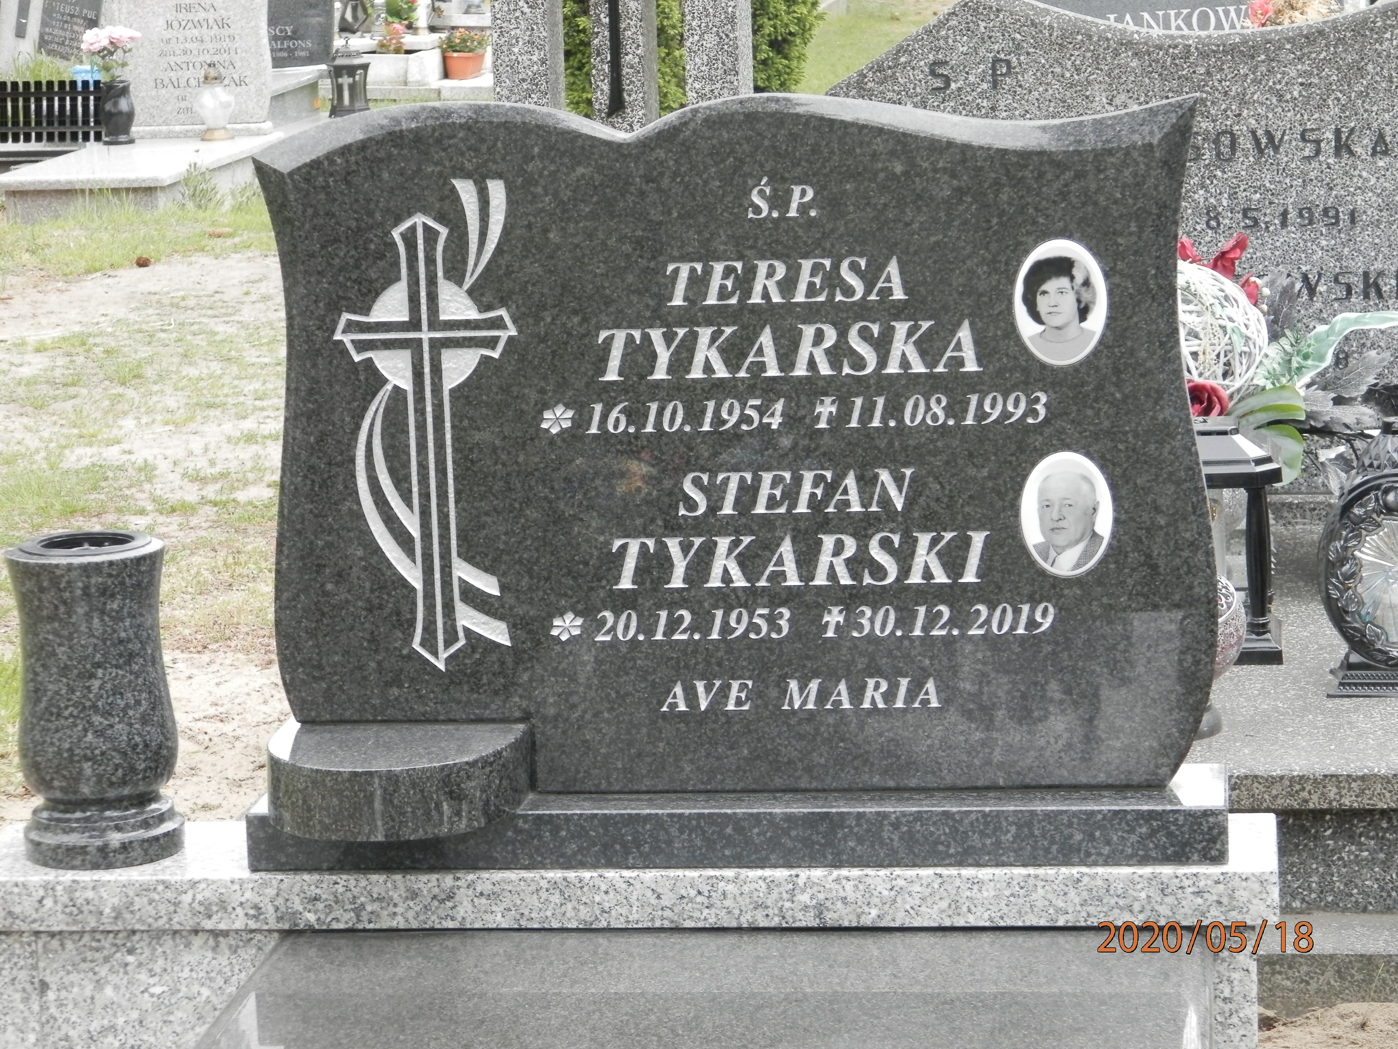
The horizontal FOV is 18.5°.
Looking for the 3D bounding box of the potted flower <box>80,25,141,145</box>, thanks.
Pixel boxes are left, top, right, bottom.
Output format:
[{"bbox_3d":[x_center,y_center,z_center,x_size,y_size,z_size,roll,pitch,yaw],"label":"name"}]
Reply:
[{"bbox_3d":[-2.130,-1.592,15.500,0.210,0.425,0.190,-1,11,7],"label":"potted flower"}]

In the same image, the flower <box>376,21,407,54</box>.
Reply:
[{"bbox_3d":[-1.478,-2.325,20.500,0.150,0.170,0.150,-1,11,7],"label":"flower"}]

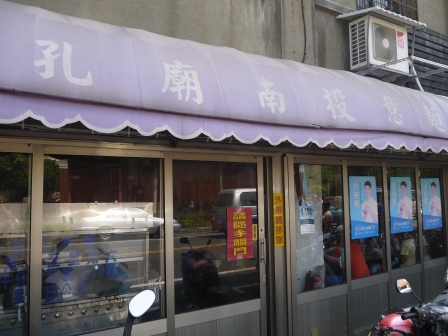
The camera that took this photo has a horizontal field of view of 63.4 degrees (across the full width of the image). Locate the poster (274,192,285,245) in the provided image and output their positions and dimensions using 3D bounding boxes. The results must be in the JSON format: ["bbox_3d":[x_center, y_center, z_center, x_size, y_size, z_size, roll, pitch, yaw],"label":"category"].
[{"bbox_3d":[0.548,0.519,3.617,0.118,0.525,0.010,1,-5,-31],"label":"poster"}]

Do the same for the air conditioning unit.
[{"bbox_3d":[1.838,-1.405,4.280,0.725,0.555,0.260,1,-5,-31],"label":"air conditioning unit"}]

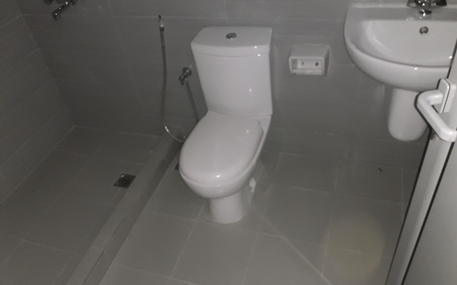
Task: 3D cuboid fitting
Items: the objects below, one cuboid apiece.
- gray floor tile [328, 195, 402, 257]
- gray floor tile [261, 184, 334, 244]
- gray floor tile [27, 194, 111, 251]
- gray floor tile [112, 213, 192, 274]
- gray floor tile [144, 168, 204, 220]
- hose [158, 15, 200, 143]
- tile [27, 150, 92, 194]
[{"bbox_3d":[0.609,0.360,1.584,0.302,0.012,0.302,6,41,17],"label":"gray floor tile"},{"bbox_3d":[0.323,0.329,1.674,0.302,0.012,0.302,6,41,17],"label":"gray floor tile"},{"bbox_3d":[-0.793,0.393,1.771,0.302,0.012,0.302,6,41,17],"label":"gray floor tile"},{"bbox_3d":[-0.334,0.455,1.636,0.290,0.012,0.302,6,41,17],"label":"gray floor tile"},{"bbox_3d":[-0.244,0.266,1.854,0.290,0.012,0.302,6,41,17],"label":"gray floor tile"},{"bbox_3d":[-0.290,-0.300,1.884,0.236,0.707,0.103,6,41,17],"label":"hose"},{"bbox_3d":[-0.995,0.172,2.081,0.314,0.012,0.302,6,41,17],"label":"tile"}]

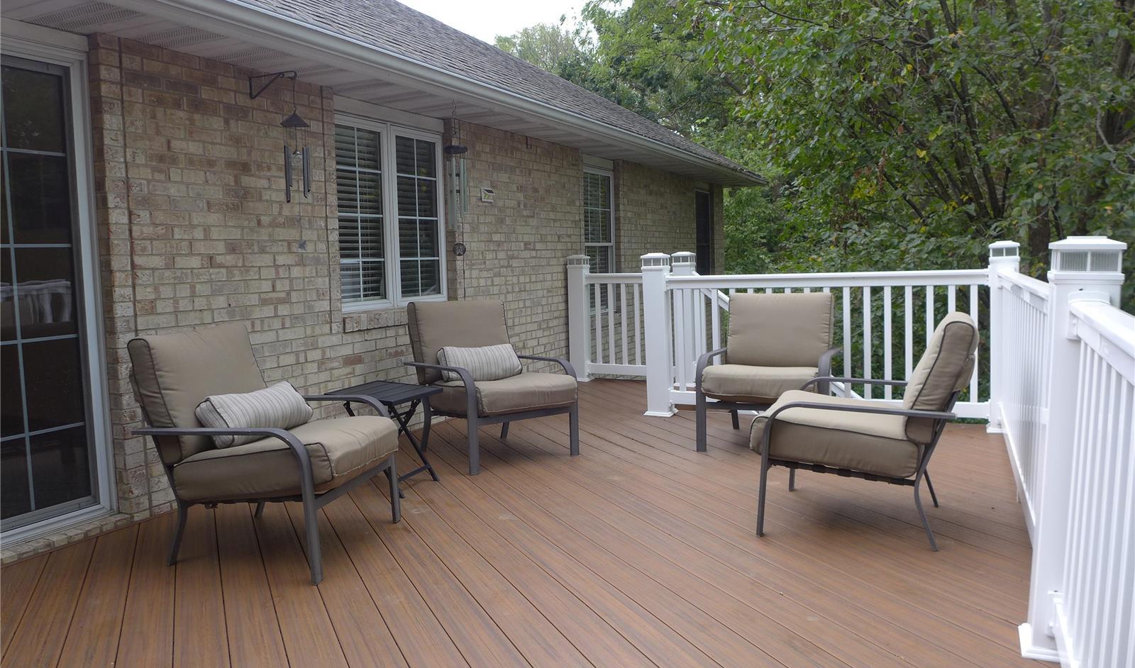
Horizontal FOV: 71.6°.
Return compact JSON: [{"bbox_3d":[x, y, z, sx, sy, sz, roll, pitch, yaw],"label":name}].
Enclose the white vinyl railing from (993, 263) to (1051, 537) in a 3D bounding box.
[{"bbox_3d":[2.138,0.221,3.660,0.090,0.945,2.960,3,7,26],"label":"white vinyl railing"}]

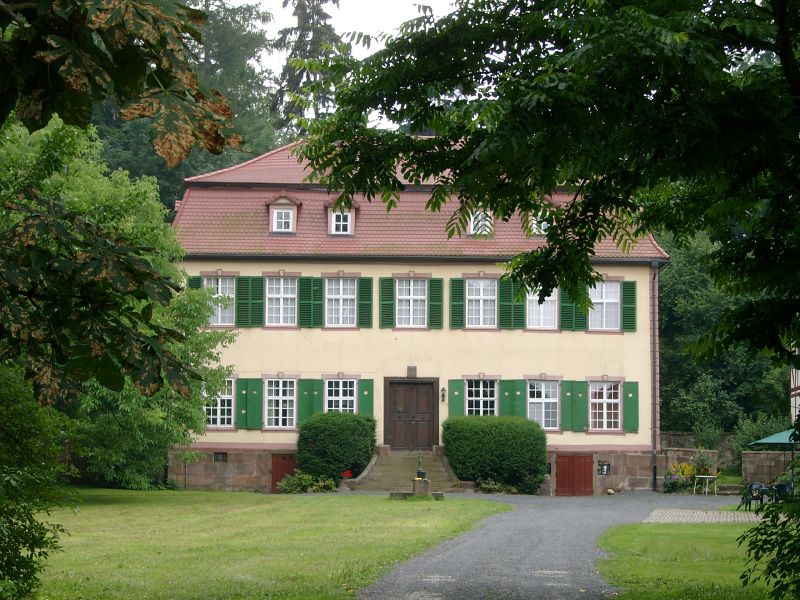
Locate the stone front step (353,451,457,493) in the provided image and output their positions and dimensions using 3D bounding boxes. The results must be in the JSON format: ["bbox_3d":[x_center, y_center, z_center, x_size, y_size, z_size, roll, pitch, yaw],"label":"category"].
[{"bbox_3d":[0.164,5.958,75.690,3.703,1.434,2.600,1,-4,-3],"label":"stone front step"}]

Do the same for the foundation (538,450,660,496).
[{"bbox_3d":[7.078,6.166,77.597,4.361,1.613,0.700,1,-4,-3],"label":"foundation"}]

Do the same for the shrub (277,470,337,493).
[{"bbox_3d":[-3.205,6.221,74.466,2.055,0.752,1.100,1,-4,-3],"label":"shrub"}]

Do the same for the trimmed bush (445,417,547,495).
[{"bbox_3d":[3.302,5.434,75.918,3.645,2.719,2.100,1,-4,-3],"label":"trimmed bush"}]

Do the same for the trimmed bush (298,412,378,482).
[{"bbox_3d":[-2.212,5.191,75.683,2.786,2.537,2.100,1,-4,-3],"label":"trimmed bush"}]

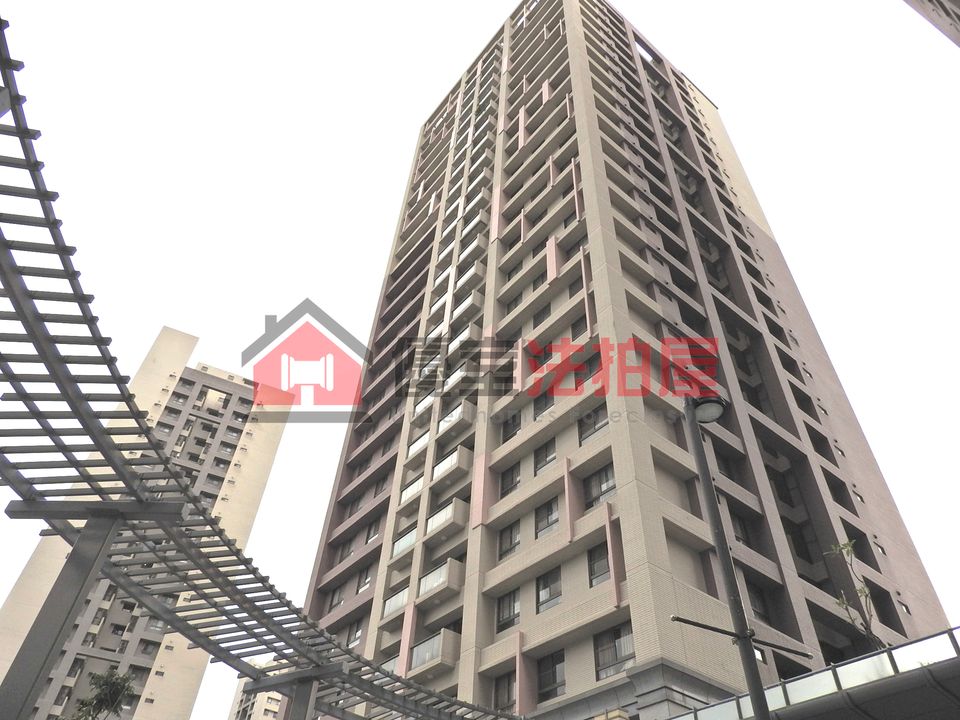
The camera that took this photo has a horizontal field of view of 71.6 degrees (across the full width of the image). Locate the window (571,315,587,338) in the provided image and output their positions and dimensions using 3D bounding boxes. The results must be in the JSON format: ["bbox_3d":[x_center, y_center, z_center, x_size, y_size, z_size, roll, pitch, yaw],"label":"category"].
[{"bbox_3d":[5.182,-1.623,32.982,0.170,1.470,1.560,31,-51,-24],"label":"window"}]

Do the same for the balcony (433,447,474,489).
[{"bbox_3d":[-1.440,5.901,35.448,1.000,1.393,2.543,31,-51,-24],"label":"balcony"}]

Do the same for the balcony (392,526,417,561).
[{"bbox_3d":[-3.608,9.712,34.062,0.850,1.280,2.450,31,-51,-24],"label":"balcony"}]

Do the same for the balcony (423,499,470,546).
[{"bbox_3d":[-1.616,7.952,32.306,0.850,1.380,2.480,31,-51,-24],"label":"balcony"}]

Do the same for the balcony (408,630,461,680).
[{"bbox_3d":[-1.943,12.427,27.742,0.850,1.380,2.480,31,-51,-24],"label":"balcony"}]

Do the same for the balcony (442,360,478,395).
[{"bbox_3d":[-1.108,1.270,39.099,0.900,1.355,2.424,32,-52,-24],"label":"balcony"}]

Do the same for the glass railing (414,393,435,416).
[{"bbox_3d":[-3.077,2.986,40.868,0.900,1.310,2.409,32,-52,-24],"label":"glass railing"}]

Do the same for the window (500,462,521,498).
[{"bbox_3d":[1.506,5.816,32.144,0.160,1.520,1.374,31,-51,-24],"label":"window"}]

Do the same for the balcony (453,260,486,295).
[{"bbox_3d":[-0.605,-5.544,47.179,1.000,1.458,2.527,31,-51,-24],"label":"balcony"}]

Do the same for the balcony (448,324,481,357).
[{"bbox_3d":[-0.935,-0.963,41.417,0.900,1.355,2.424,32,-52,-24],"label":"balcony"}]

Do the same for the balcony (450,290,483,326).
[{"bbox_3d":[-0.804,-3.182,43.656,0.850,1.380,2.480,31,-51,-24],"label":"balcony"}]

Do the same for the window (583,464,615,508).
[{"bbox_3d":[4.835,5.068,26.659,0.160,1.512,1.846,31,-51,-24],"label":"window"}]

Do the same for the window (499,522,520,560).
[{"bbox_3d":[1.365,7.917,29.204,0.170,1.510,1.450,31,-51,-24],"label":"window"}]

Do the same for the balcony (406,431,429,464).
[{"bbox_3d":[-3.350,5.465,39.602,1.000,1.293,2.471,31,-51,-24],"label":"balcony"}]

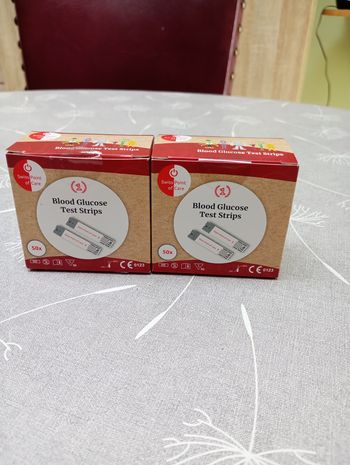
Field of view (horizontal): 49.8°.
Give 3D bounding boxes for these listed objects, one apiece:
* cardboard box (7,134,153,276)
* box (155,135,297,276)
[{"bbox_3d":[-0.046,-0.017,0.208,0.068,0.066,0.038,2,31,-1],"label":"cardboard box"},{"bbox_3d":[0.023,-0.014,0.206,0.068,0.066,0.038,3,31,1],"label":"box"}]

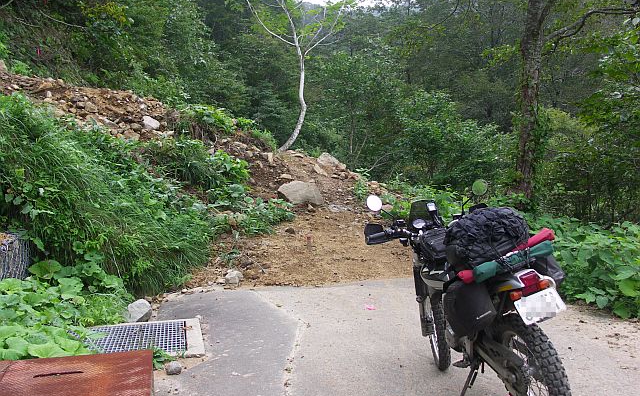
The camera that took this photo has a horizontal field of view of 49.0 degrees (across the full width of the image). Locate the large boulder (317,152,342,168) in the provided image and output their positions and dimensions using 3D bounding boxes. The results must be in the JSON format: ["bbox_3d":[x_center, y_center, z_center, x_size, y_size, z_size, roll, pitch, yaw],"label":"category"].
[{"bbox_3d":[0.264,-1.041,19.500,0.720,0.420,0.580,0,2,0],"label":"large boulder"}]

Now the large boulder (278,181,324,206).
[{"bbox_3d":[-0.421,-0.102,16.000,1.030,0.560,0.800,0,2,0],"label":"large boulder"}]

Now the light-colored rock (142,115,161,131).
[{"bbox_3d":[-3.957,-1.773,16.500,0.420,0.350,0.360,0,2,0],"label":"light-colored rock"}]

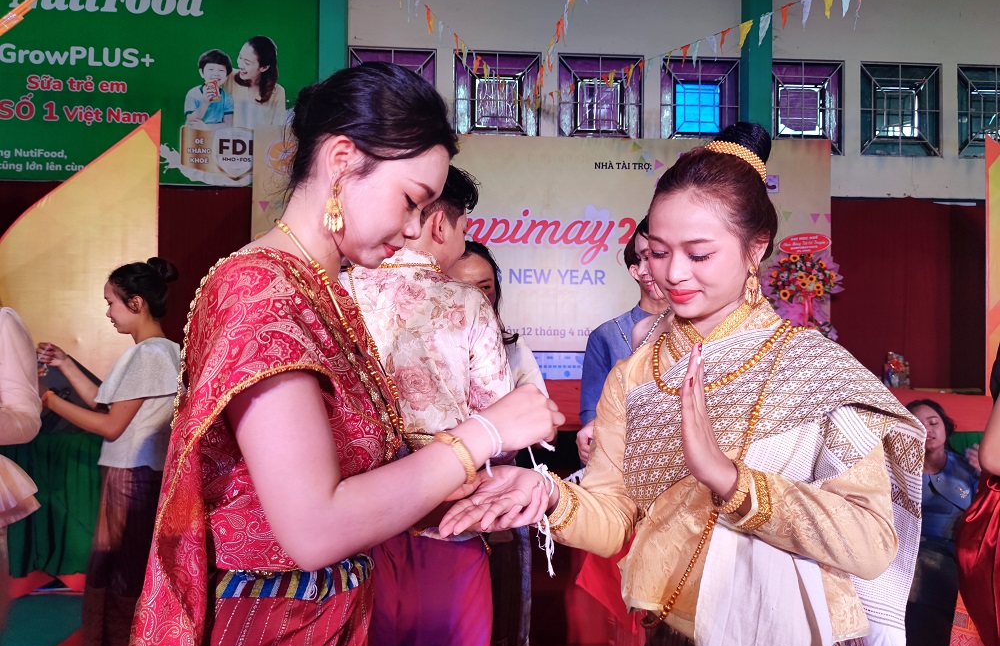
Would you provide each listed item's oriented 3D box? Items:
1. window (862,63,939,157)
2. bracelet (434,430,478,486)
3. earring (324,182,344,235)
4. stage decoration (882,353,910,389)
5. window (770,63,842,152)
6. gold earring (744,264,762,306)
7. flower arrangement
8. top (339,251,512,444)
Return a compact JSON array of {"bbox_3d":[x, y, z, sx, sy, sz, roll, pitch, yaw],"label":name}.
[{"bbox_3d":[4.109,-2.186,7.100,0.820,0.970,0.120,0,-1,-3],"label":"window"},{"bbox_3d":[-0.050,0.148,0.755,0.012,0.067,0.062,-37,0,-33],"label":"bracelet"},{"bbox_3d":[-0.186,-0.129,0.780,0.022,0.058,0.012,0,-1,-6],"label":"earring"},{"bbox_3d":[3.660,0.439,6.400,0.250,0.330,0.190,0,-1,3],"label":"stage decoration"},{"bbox_3d":[3.102,-2.188,7.050,0.790,0.960,0.120,0,-1,-3],"label":"window"},{"bbox_3d":[0.349,-0.052,0.955,0.024,0.056,0.012,1,-1,-11],"label":"gold earring"},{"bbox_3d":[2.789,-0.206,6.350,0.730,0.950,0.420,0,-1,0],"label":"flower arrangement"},{"bbox_3d":[-0.184,0.052,1.530,0.440,0.460,0.280,0,-1,11],"label":"top"}]

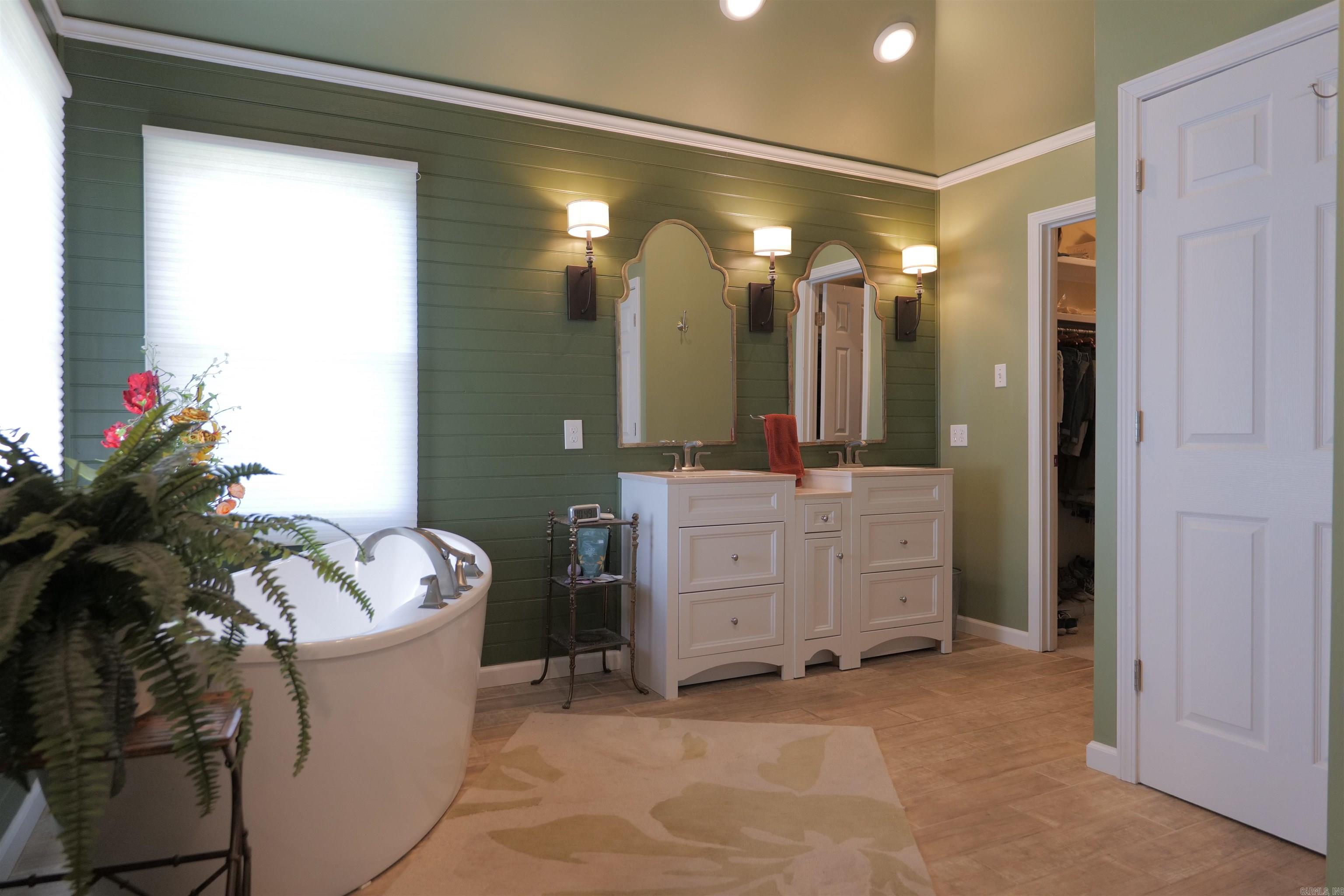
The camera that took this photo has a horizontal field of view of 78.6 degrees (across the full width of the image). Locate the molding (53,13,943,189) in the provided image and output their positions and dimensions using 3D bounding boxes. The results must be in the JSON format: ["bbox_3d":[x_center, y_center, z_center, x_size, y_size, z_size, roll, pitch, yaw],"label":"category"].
[{"bbox_3d":[-0.292,-1.433,3.632,3.964,0.067,0.035,-1,1,-27],"label":"molding"}]

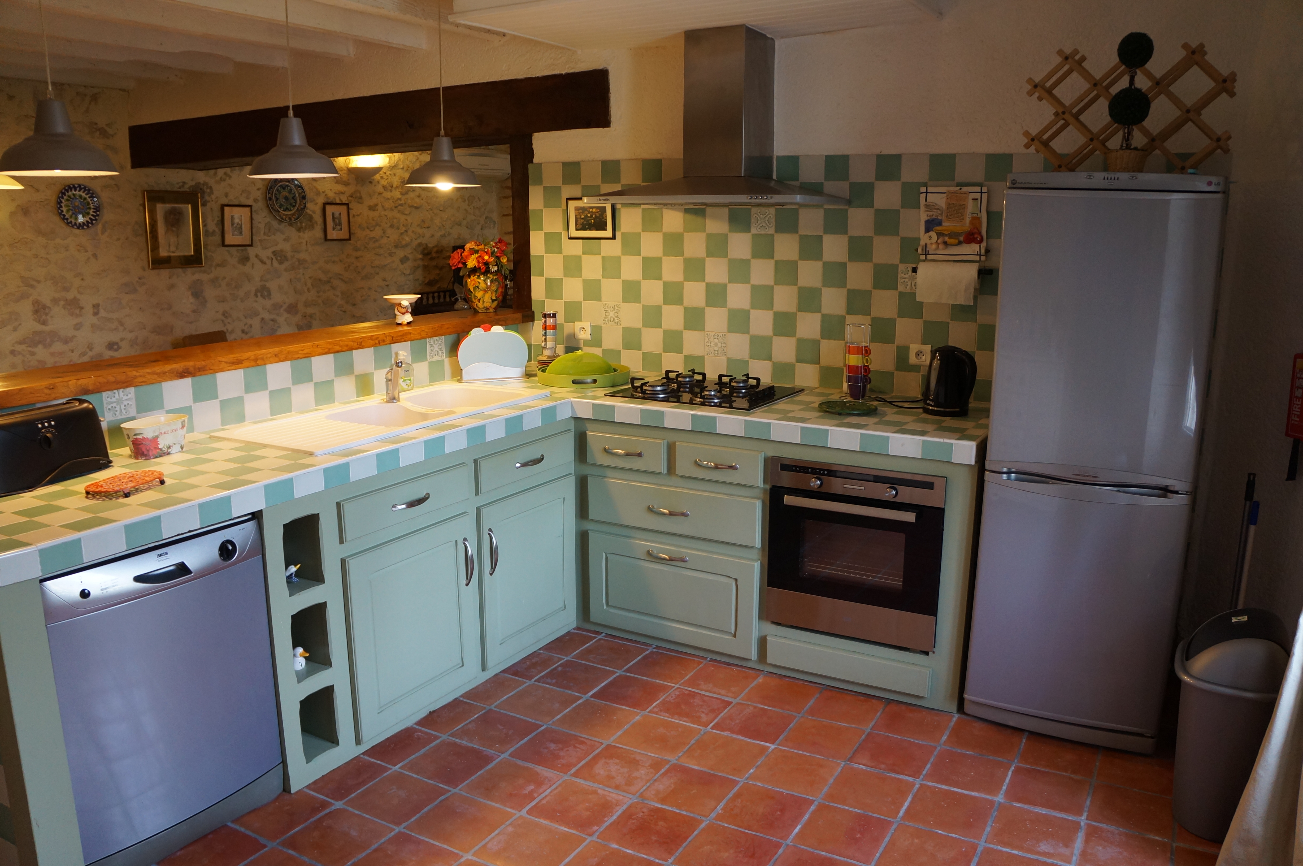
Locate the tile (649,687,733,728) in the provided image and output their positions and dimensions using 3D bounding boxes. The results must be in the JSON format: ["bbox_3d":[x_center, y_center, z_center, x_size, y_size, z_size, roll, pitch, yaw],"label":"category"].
[{"bbox_3d":[0.130,0.902,3.189,0.220,0.015,0.220,7,14,29],"label":"tile"}]

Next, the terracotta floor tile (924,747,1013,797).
[{"bbox_3d":[0.909,0.987,2.812,0.216,0.015,0.216,7,13,28],"label":"terracotta floor tile"}]

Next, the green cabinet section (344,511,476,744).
[{"bbox_3d":[-0.948,0.574,3.192,0.480,0.590,0.560,7,14,29],"label":"green cabinet section"}]

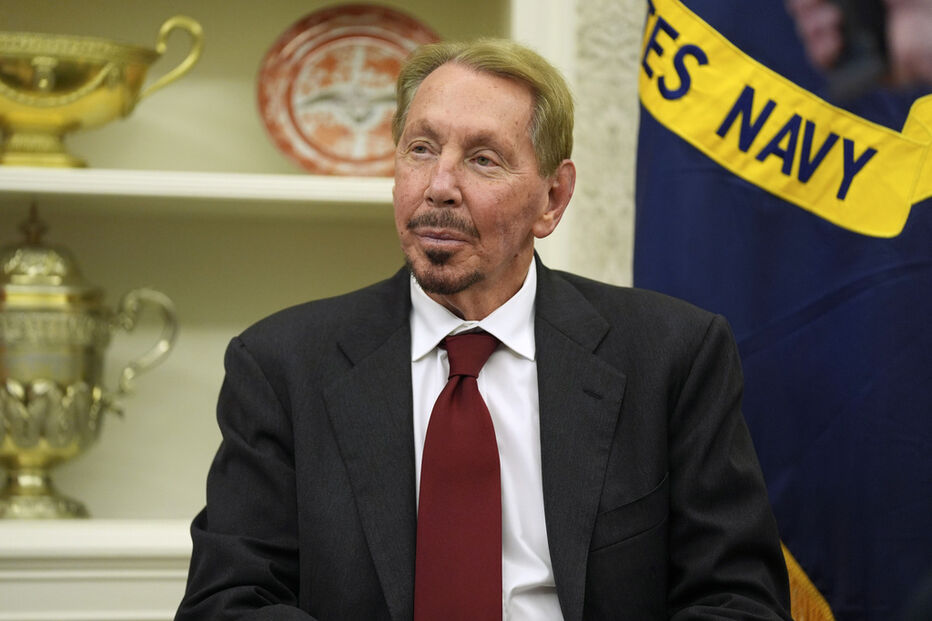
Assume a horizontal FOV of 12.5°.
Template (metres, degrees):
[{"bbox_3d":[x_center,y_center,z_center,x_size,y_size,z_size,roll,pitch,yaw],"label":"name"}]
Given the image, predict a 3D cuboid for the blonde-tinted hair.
[{"bbox_3d":[0.018,-0.172,4.020,0.168,0.175,0.200,1,-5,22],"label":"blonde-tinted hair"}]

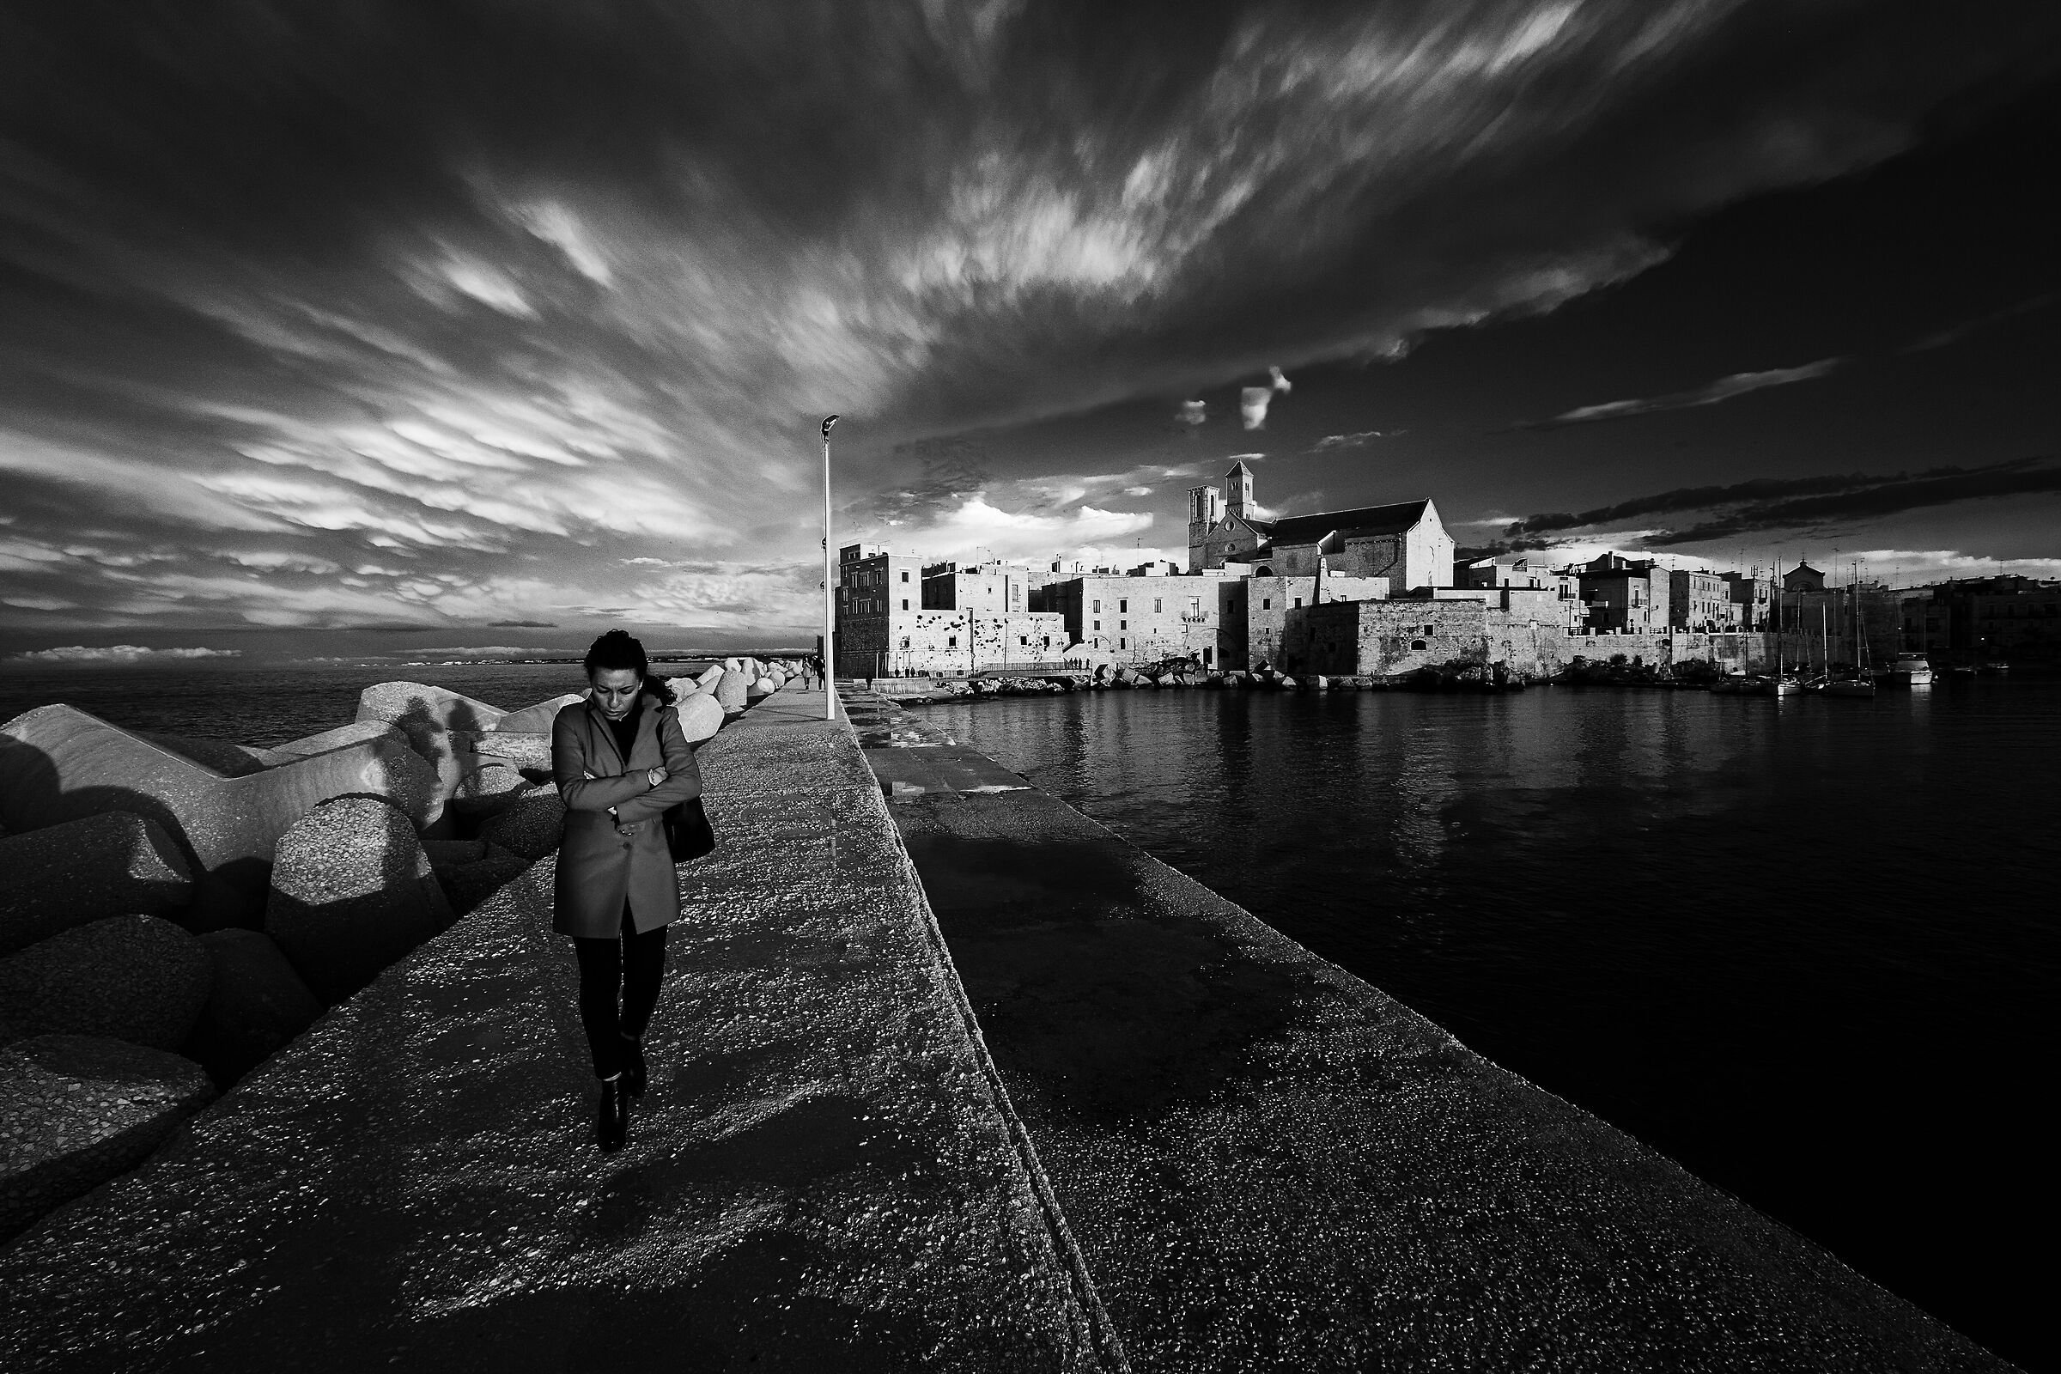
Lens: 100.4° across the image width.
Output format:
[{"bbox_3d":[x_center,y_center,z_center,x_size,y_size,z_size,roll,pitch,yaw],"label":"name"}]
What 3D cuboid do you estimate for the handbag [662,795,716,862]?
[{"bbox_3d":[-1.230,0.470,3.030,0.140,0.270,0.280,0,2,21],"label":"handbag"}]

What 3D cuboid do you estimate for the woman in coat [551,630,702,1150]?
[{"bbox_3d":[-1.365,0.620,2.900,0.490,1.630,0.460,-1,2,-19],"label":"woman in coat"}]

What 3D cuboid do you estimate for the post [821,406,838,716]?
[{"bbox_3d":[-5.140,-3.050,22.100,0.450,7.800,0.300,0,2,0],"label":"post"}]

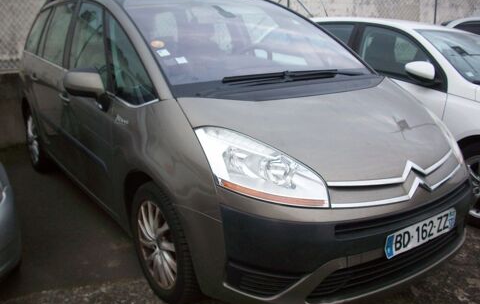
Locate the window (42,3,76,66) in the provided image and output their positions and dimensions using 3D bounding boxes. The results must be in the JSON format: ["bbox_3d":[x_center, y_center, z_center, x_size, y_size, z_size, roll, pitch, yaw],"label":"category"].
[{"bbox_3d":[-1.361,-0.906,3.876,0.050,0.480,0.610,14,4,-38],"label":"window"}]

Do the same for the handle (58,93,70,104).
[{"bbox_3d":[-1.219,-0.375,3.563,0.050,0.050,0.200,-11,19,-34],"label":"handle"}]

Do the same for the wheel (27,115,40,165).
[{"bbox_3d":[-1.905,-0.126,4.884,0.180,0.455,0.455,-11,19,-34],"label":"wheel"}]

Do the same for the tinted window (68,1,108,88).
[{"bbox_3d":[-0.941,-0.705,3.299,0.050,0.540,0.880,14,4,-38],"label":"tinted window"}]

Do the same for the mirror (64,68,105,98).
[{"bbox_3d":[-0.902,-0.395,2.957,0.230,0.180,0.160,-11,19,-34],"label":"mirror"}]

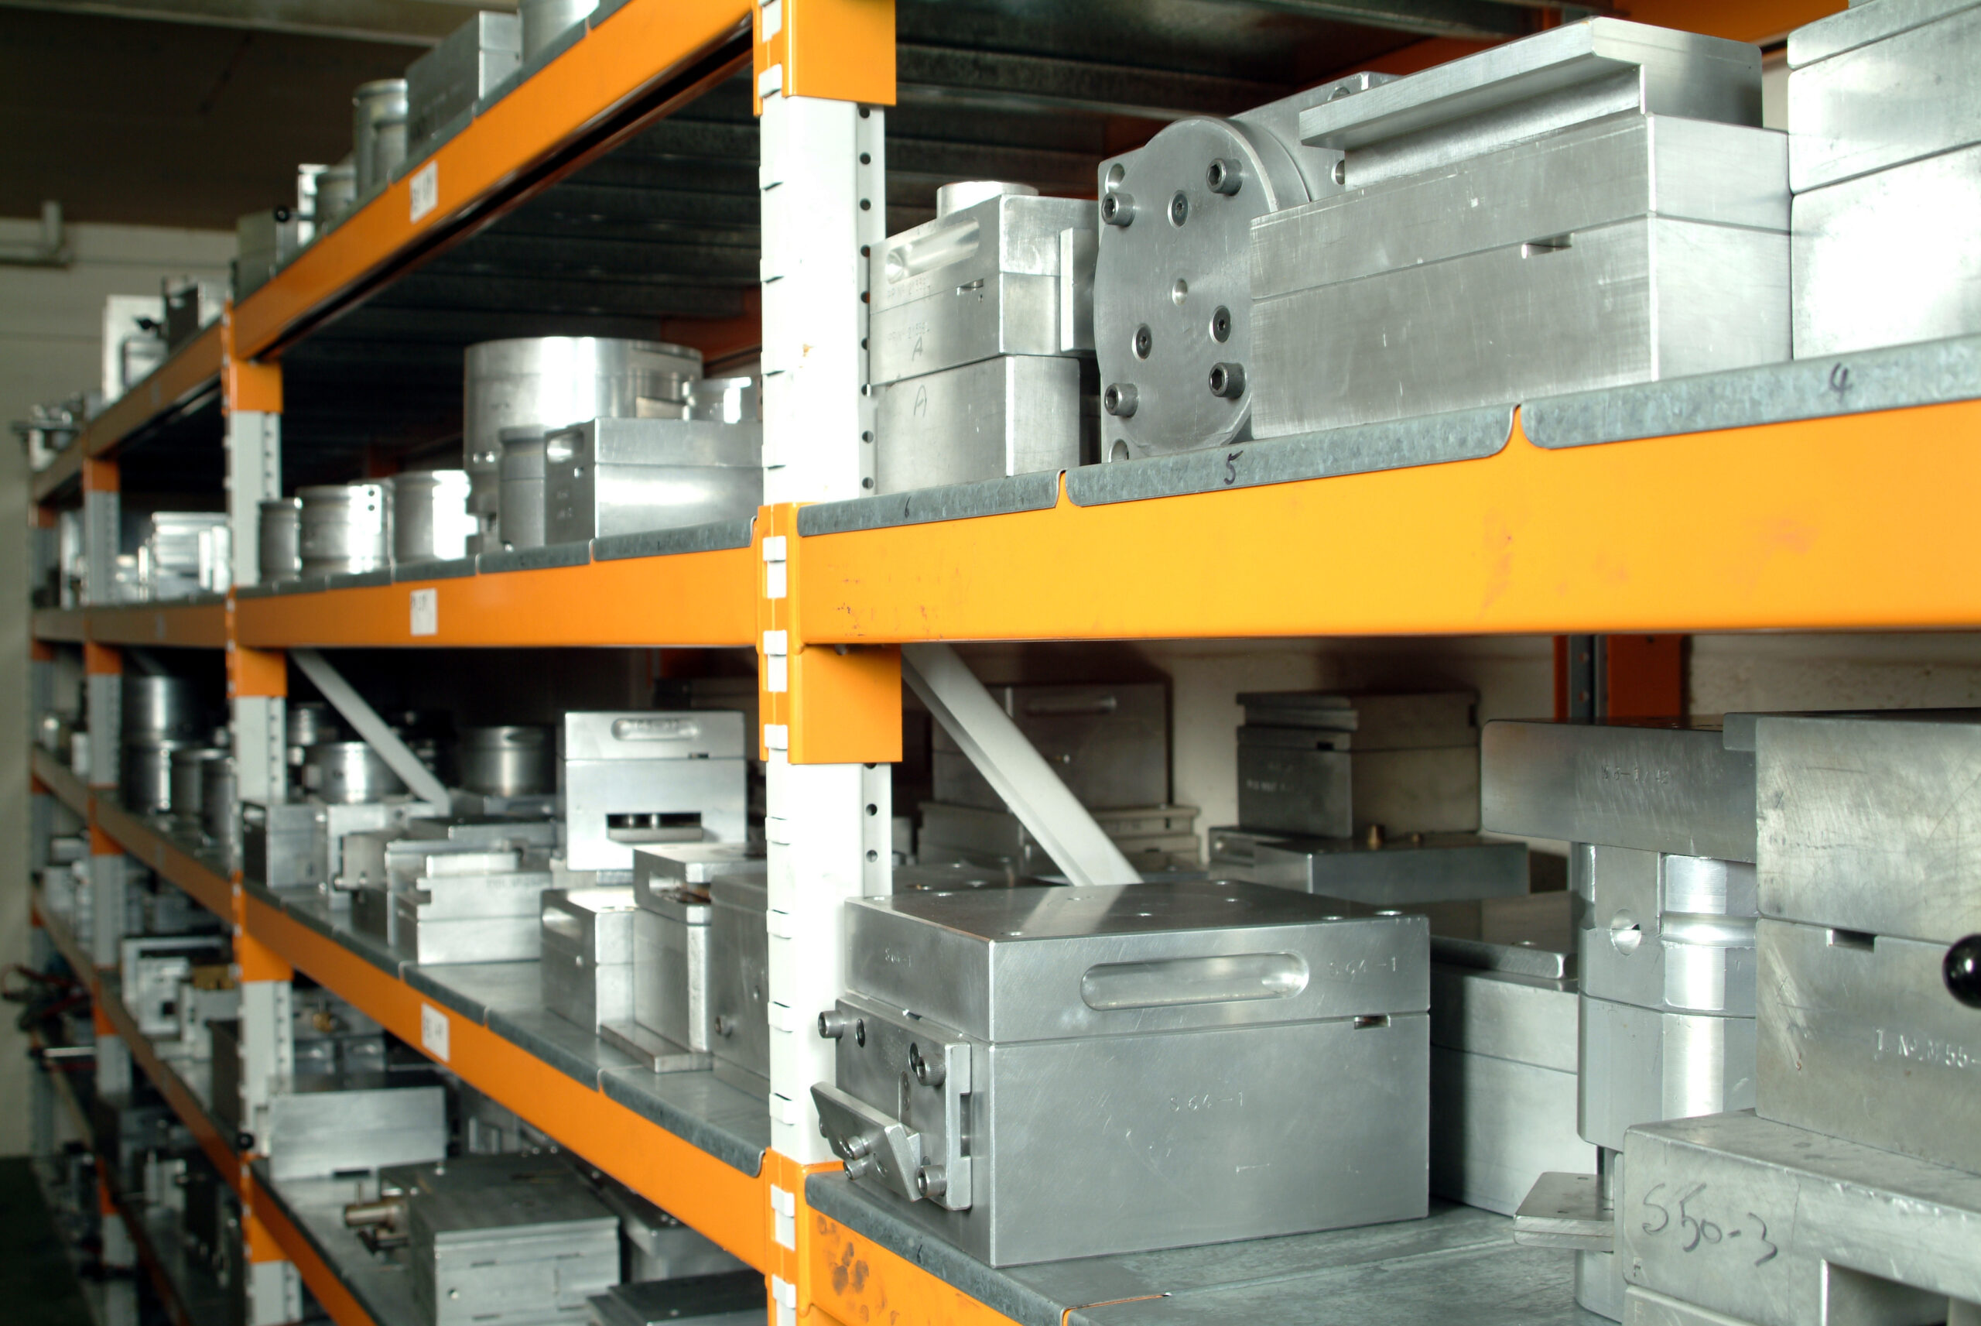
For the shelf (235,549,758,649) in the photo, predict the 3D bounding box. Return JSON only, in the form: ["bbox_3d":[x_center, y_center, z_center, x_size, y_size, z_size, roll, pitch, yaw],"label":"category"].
[{"bbox_3d":[-0.500,-0.045,2.047,0.046,0.066,1.740,-1,1,-27],"label":"shelf"}]

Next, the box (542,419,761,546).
[{"bbox_3d":[-0.229,-0.127,1.679,0.155,0.083,0.122,-1,1,-27],"label":"box"}]

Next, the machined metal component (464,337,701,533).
[{"bbox_3d":[-0.396,-0.197,2.251,0.226,0.210,0.226,-1,1,-27],"label":"machined metal component"}]

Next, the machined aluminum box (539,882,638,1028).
[{"bbox_3d":[-0.266,0.222,1.744,0.105,0.087,0.135,-1,1,-27],"label":"machined aluminum box"}]

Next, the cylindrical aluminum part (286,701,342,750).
[{"bbox_3d":[-1.106,0.101,3.764,0.094,0.070,0.094,-1,1,-27],"label":"cylindrical aluminum part"}]

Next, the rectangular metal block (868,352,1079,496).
[{"bbox_3d":[-0.008,-0.113,1.133,0.038,0.058,0.138,-1,1,-29],"label":"rectangular metal block"}]

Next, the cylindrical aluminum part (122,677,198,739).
[{"bbox_3d":[-1.461,0.080,4.081,0.126,0.108,0.126,-1,1,-27],"label":"cylindrical aluminum part"}]

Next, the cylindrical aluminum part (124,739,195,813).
[{"bbox_3d":[-1.407,0.193,3.927,0.113,0.118,0.113,-1,1,-27],"label":"cylindrical aluminum part"}]

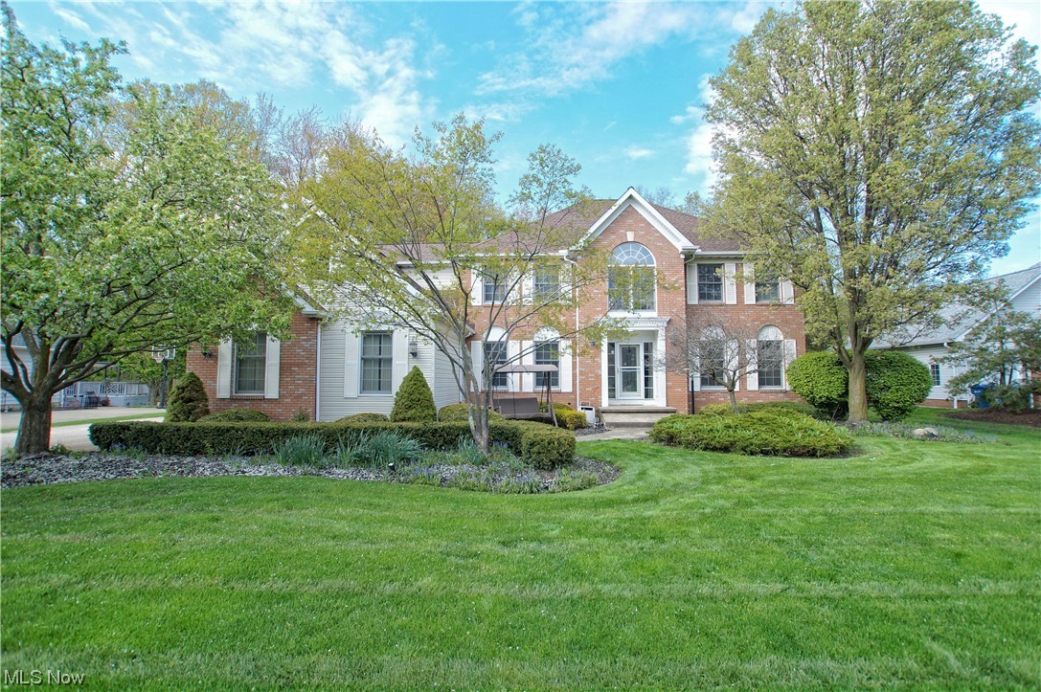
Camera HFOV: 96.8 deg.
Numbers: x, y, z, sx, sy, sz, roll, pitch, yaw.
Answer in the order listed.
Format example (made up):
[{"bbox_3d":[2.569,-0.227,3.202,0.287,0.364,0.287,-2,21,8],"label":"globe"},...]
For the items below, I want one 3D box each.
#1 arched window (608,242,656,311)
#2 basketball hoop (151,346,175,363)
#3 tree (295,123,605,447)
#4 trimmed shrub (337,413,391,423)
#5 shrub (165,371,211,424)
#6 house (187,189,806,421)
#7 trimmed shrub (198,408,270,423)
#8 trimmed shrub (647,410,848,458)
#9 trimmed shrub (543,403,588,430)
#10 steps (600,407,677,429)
[{"bbox_3d":[3.860,-2.389,16.006,1.700,2.450,0.160,0,-4,0],"label":"arched window"},{"bbox_3d":[-20.200,0.487,26.029,1.320,1.020,0.750,0,-4,0],"label":"basketball hoop"},{"bbox_3d":[-1.400,-1.190,9.506,6.100,6.700,5.700,0,-4,0],"label":"tree"},{"bbox_3d":[-3.920,1.986,11.489,1.400,0.650,1.200,0,-4,0],"label":"trimmed shrub"},{"bbox_3d":[-8.220,1.470,11.275,1.000,1.650,1.000,0,-4,0],"label":"shrub"},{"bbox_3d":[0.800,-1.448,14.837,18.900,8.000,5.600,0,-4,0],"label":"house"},{"bbox_3d":[-6.950,1.889,11.095,1.600,0.780,1.300,0,-4,0],"label":"trimmed shrub"},{"bbox_3d":[5.000,1.873,10.294,3.700,0.720,2.900,0,-4,0],"label":"trimmed shrub"},{"bbox_3d":[1.400,2.159,14.384,1.400,0.720,1.250,0,-4,0],"label":"trimmed shrub"},{"bbox_3d":[3.740,2.262,14.858,2.450,0.540,2.000,0,-4,0],"label":"steps"}]

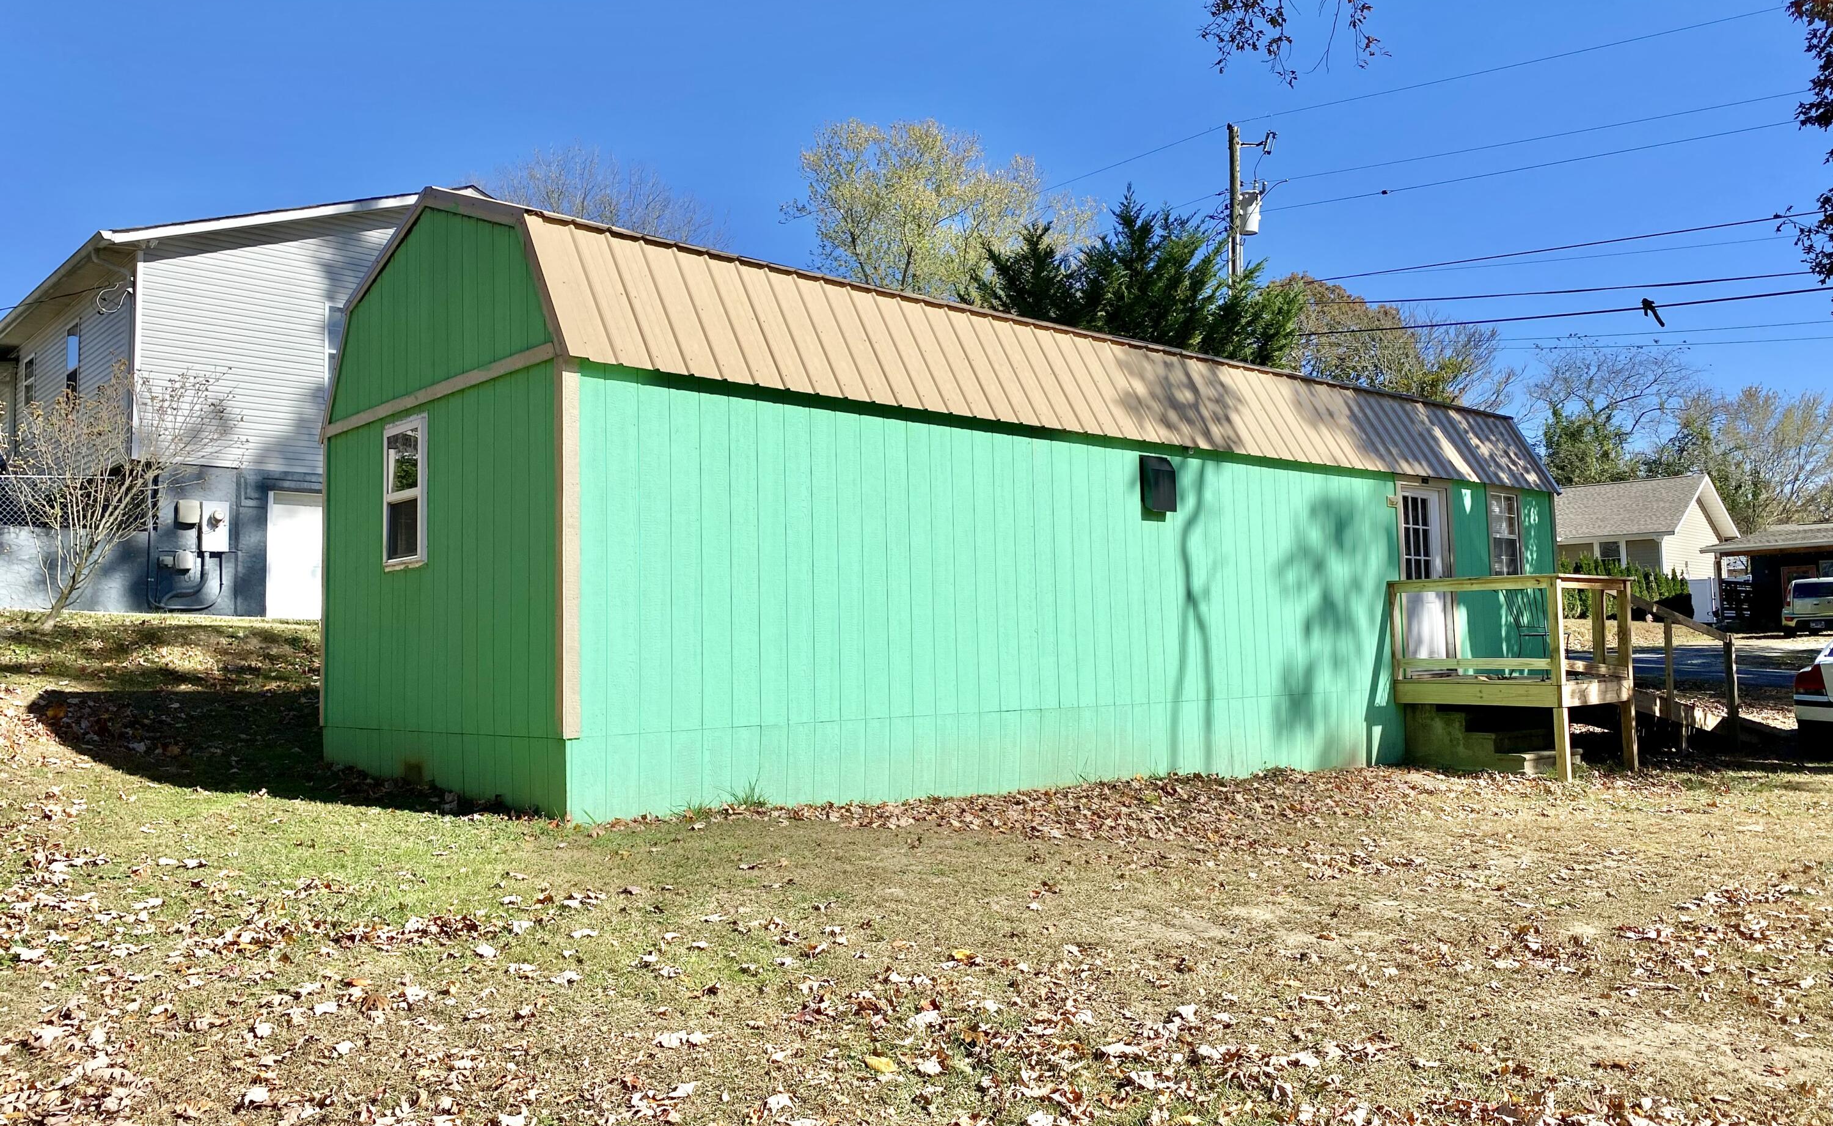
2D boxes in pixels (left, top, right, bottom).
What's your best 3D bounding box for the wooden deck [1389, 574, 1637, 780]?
[{"bbox_3d":[5.703,1.061,13.091,1.720,1.810,1.600,2,-5,-42],"label":"wooden deck"}]

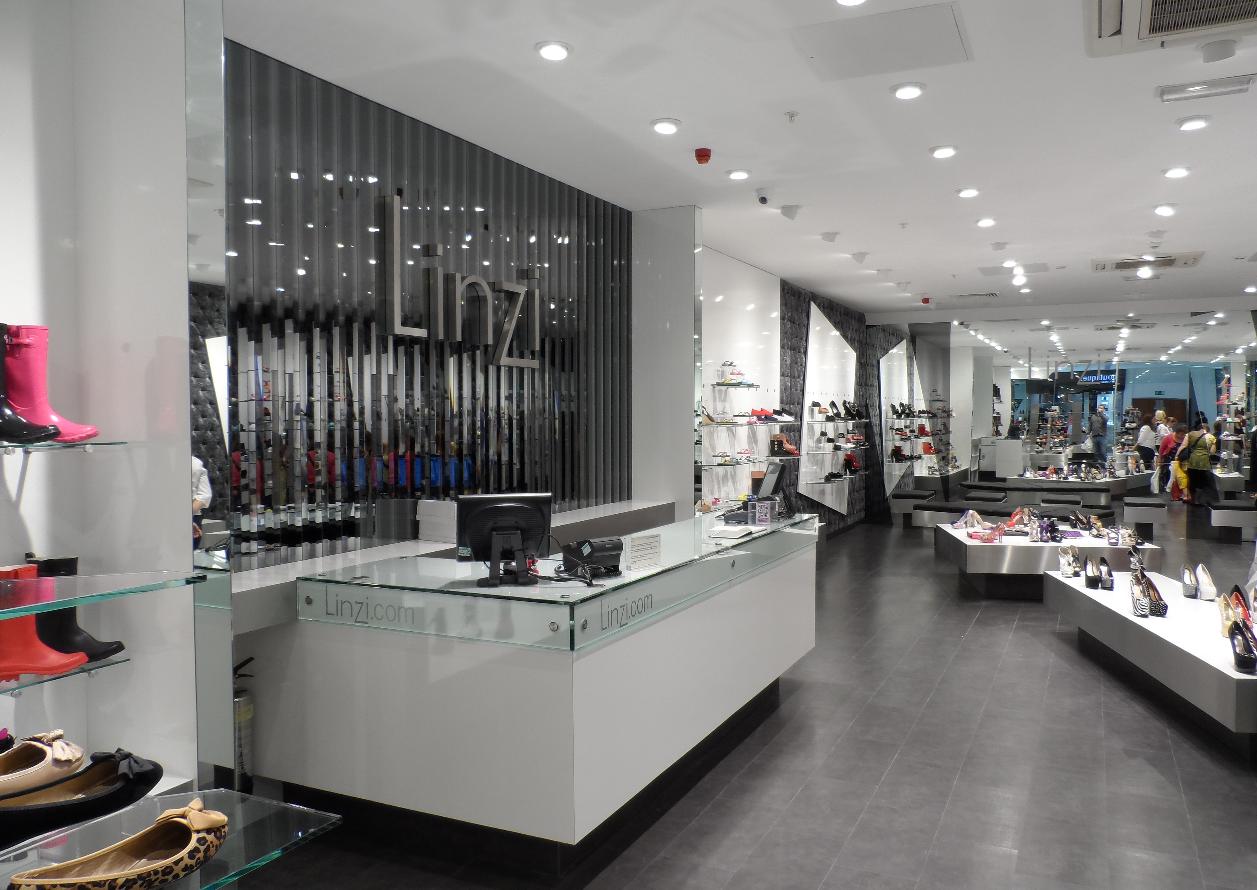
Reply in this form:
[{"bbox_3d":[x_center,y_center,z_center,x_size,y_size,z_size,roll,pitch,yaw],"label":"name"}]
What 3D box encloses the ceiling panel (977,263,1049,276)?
[{"bbox_3d":[4.178,-1.901,9.447,0.660,0.020,0.630,1,2,28],"label":"ceiling panel"}]

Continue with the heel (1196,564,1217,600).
[{"bbox_3d":[3.757,0.896,5.671,0.085,0.190,0.210,1,2,23],"label":"heel"}]

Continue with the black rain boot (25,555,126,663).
[{"bbox_3d":[-1.818,0.561,2.871,0.275,0.360,0.110,-1,2,-32],"label":"black rain boot"}]

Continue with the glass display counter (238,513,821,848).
[{"bbox_3d":[-0.152,0.991,4.620,1.440,1.020,3.020,1,2,27],"label":"glass display counter"}]

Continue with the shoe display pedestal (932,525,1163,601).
[{"bbox_3d":[3.871,1.107,8.247,1.590,0.510,1.460,0,2,8],"label":"shoe display pedestal"}]

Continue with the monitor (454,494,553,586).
[{"bbox_3d":[-0.486,0.359,3.414,0.375,0.335,0.200,-1,2,-14],"label":"monitor"}]

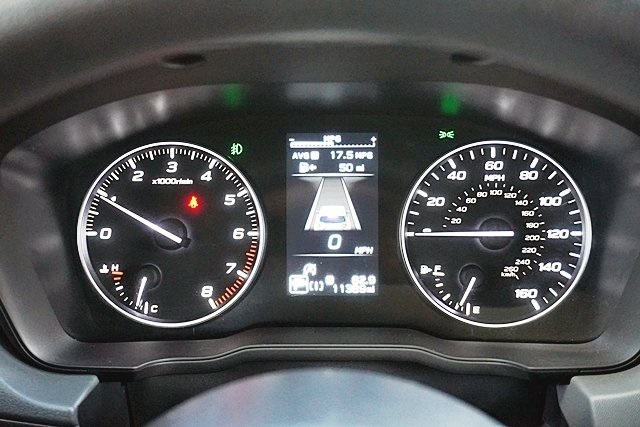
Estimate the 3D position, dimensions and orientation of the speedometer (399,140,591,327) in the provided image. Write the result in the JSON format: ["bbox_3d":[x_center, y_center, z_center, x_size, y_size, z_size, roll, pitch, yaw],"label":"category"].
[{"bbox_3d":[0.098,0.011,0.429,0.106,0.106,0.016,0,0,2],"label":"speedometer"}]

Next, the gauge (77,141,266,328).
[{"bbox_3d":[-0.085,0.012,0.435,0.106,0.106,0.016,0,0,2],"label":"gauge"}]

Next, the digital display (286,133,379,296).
[{"bbox_3d":[0.007,0.001,0.437,0.052,0.093,0.008,0,0,2],"label":"digital display"}]

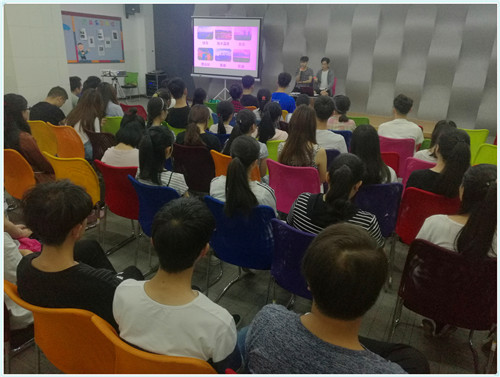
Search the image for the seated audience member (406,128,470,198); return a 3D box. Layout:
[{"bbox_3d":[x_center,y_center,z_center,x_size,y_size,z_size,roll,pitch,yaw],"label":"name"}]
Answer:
[{"bbox_3d":[1.320,0.115,2.870,0.460,1.170,0.750,8,21,15],"label":"seated audience member"}]

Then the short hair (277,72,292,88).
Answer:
[{"bbox_3d":[0.479,-1.488,5.437,0.180,0.200,0.210,7,21,12],"label":"short hair"}]

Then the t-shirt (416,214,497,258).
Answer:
[{"bbox_3d":[1.031,0.318,1.947,0.440,0.520,0.280,9,21,19],"label":"t-shirt"}]

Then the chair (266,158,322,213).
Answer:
[{"bbox_3d":[0.404,0.133,3.273,0.460,0.800,0.520,11,22,24],"label":"chair"}]

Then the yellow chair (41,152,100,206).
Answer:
[{"bbox_3d":[-1.295,0.083,3.264,0.480,0.830,0.550,10,22,20],"label":"yellow chair"}]

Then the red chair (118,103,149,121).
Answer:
[{"bbox_3d":[-1.490,-0.789,5.556,0.480,0.830,0.550,13,23,24],"label":"red chair"}]

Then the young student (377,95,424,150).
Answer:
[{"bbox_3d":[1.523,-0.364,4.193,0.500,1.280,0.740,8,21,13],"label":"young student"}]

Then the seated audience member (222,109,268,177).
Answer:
[{"bbox_3d":[0.008,-0.109,3.389,0.450,1.220,0.720,11,22,21],"label":"seated audience member"}]

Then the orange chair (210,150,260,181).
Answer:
[{"bbox_3d":[-0.042,0.055,3.445,0.460,0.800,0.520,12,22,25],"label":"orange chair"}]

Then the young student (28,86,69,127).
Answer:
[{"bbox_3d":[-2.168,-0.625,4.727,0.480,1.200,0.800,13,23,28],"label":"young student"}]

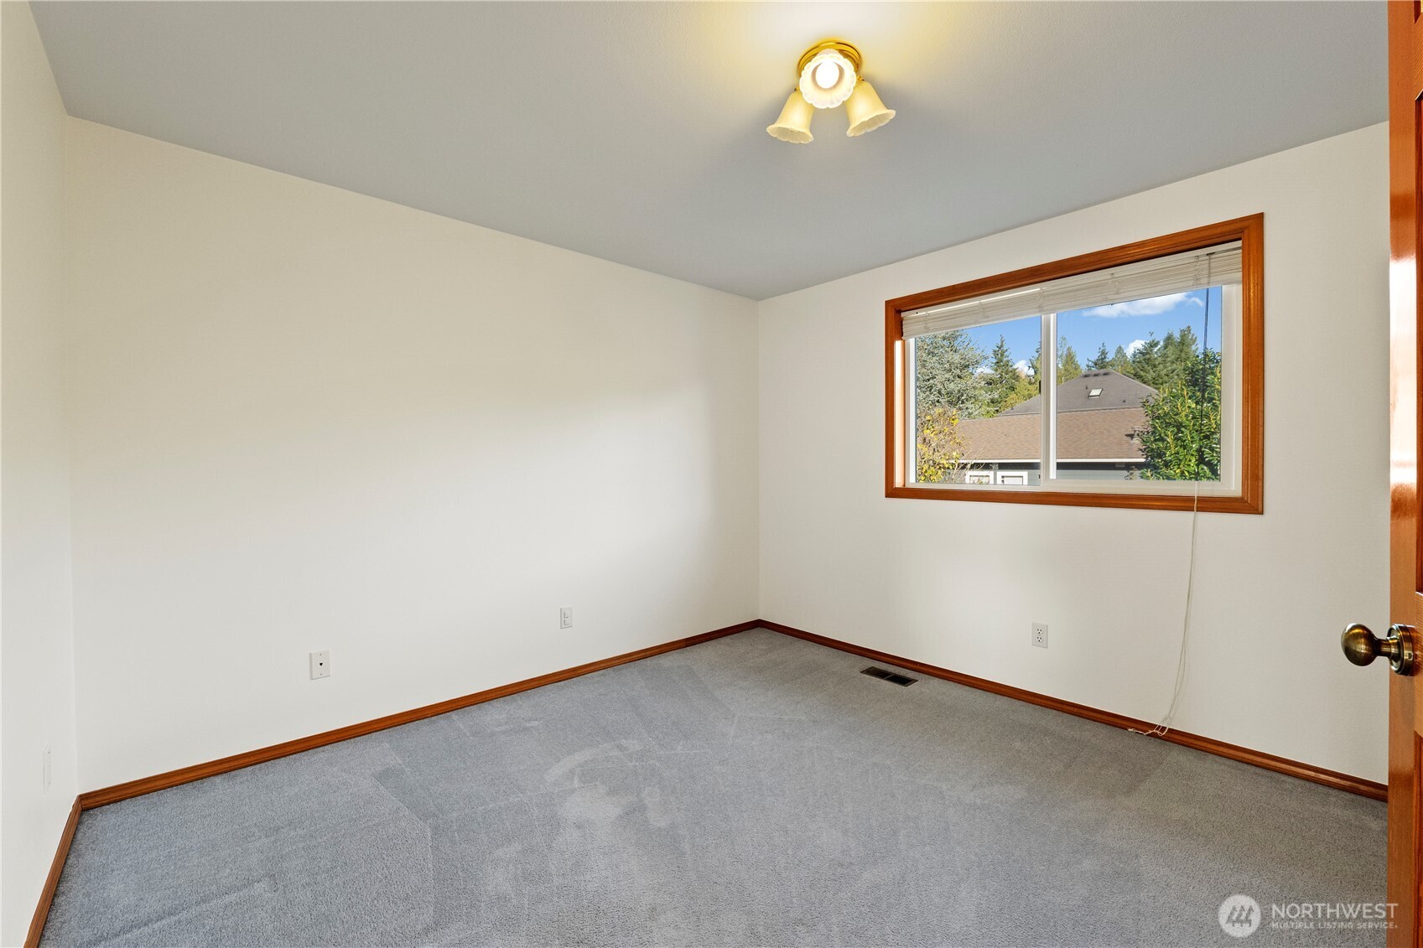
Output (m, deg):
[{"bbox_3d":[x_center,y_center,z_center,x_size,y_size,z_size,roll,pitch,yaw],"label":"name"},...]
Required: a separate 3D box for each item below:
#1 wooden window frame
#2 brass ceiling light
[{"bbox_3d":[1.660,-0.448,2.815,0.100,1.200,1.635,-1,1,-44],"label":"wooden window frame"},{"bbox_3d":[0.352,-1.160,1.655,0.395,0.195,0.370,0,1,13],"label":"brass ceiling light"}]

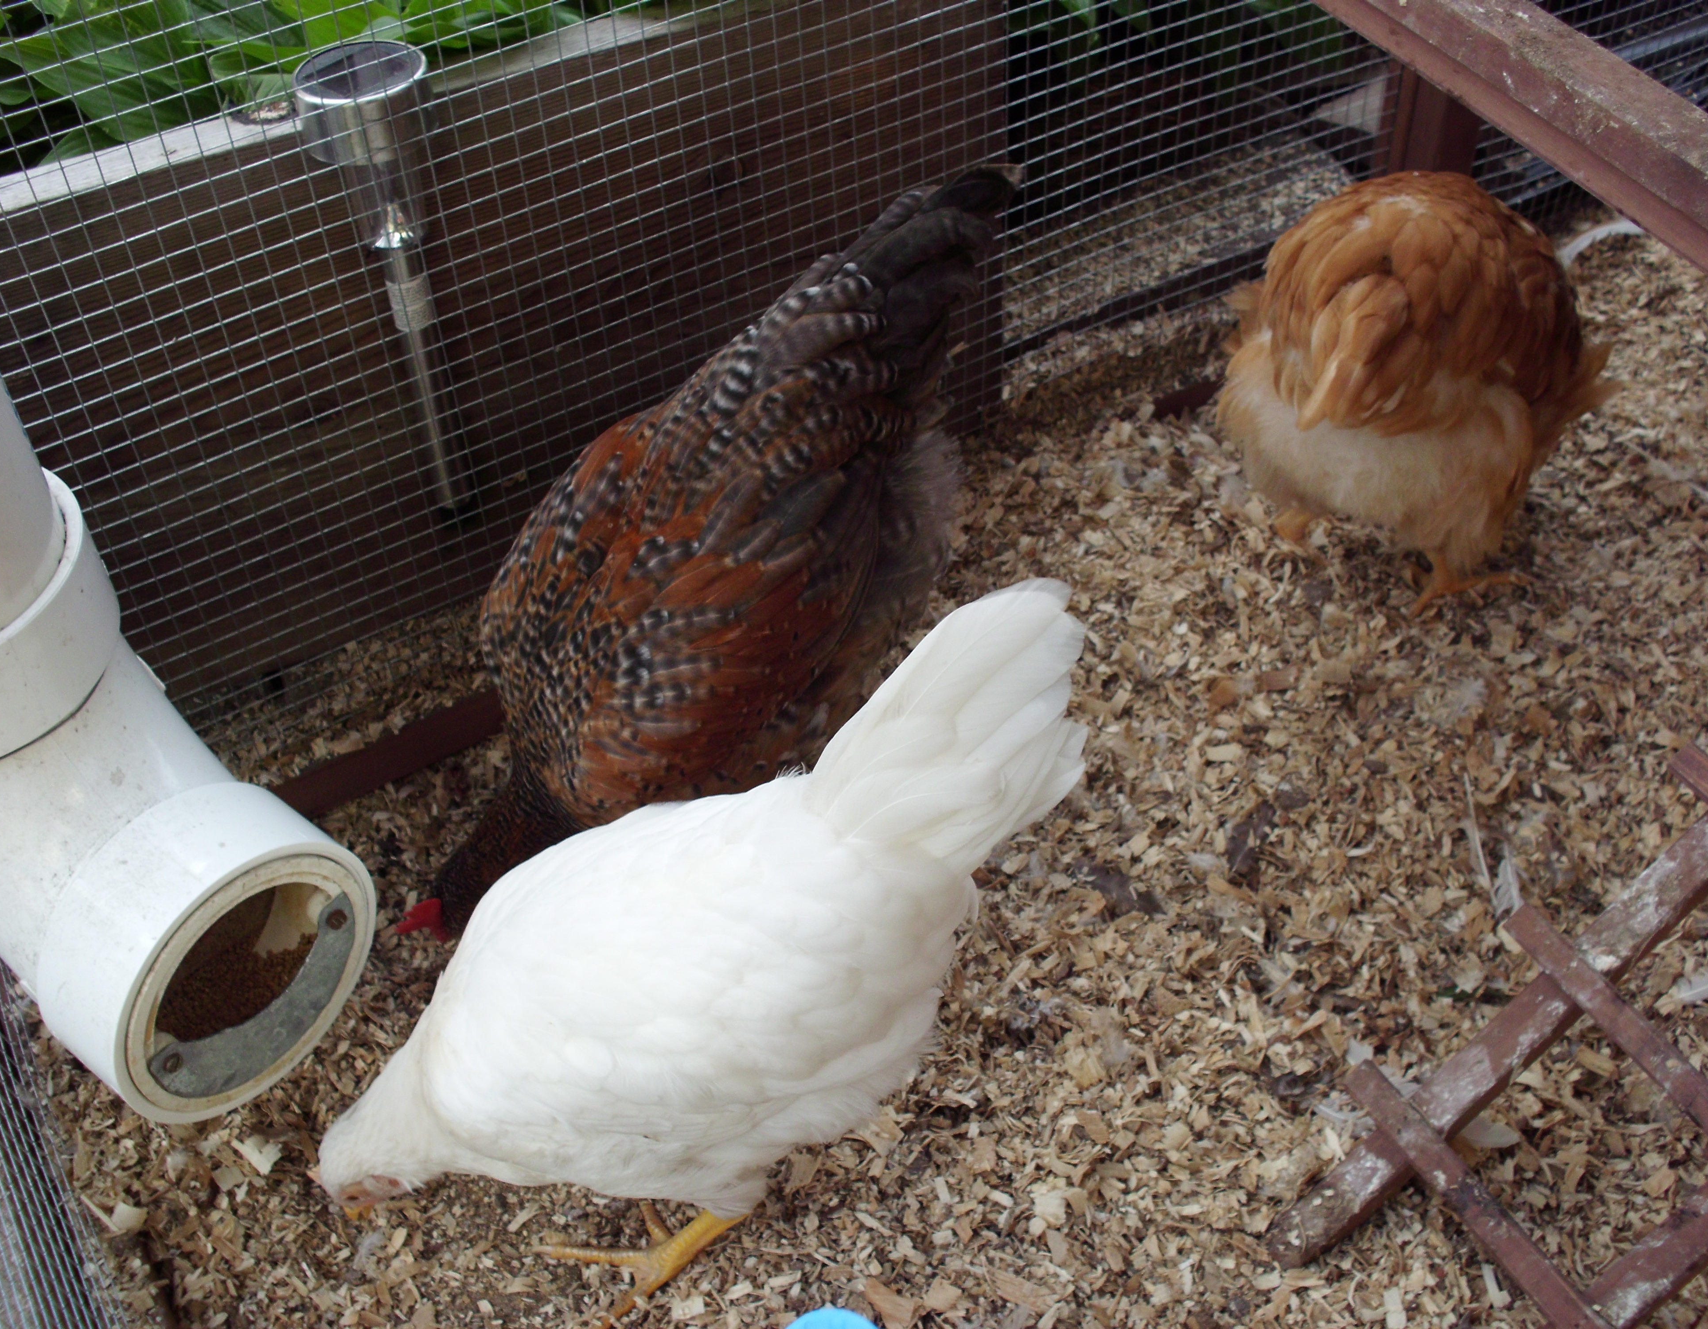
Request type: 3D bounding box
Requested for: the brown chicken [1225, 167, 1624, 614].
[{"bbox_3d":[0.329,-0.167,1.029,0.195,0.240,0.310,21,52,20],"label":"brown chicken"}]

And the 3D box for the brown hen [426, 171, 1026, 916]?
[{"bbox_3d":[-0.065,-0.023,0.835,0.345,0.360,0.180,-23,51,-17],"label":"brown hen"}]

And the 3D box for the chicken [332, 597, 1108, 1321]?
[{"bbox_3d":[-0.067,0.113,0.760,0.325,0.290,0.160,-13,49,-9],"label":"chicken"}]

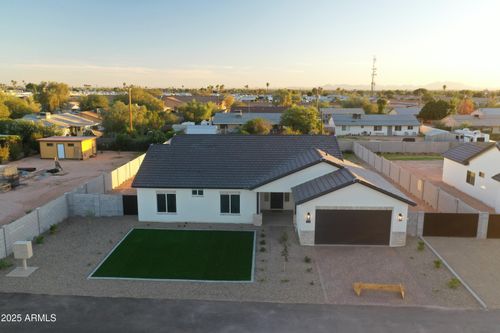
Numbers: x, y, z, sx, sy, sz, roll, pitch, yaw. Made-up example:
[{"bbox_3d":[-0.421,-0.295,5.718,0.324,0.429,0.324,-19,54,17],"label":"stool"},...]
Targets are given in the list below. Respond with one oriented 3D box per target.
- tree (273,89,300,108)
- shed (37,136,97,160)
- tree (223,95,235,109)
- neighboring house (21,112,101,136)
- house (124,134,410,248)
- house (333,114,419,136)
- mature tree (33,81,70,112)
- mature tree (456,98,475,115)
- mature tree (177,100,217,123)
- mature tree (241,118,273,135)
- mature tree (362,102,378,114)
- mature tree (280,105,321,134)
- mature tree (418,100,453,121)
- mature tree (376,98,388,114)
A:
[{"bbox_3d":[14.753,-26.482,157.867,11.372,9.558,10.803,1,11,2],"label":"tree"},{"bbox_3d":[-27.135,-2.919,58.367,6.700,2.900,5.000,1,11,5],"label":"shed"},{"bbox_3d":[-8.181,-23.206,148.632,4.570,7.390,4.570,0,11,2],"label":"tree"},{"bbox_3d":[-43.026,-9.809,89.087,16.430,4.400,12.000,0,11,2],"label":"neighboring house"},{"bbox_3d":[1.063,0.524,33.941,19.300,5.700,19.000,0,11,2],"label":"house"},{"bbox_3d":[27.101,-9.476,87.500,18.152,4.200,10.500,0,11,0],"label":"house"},{"bbox_3d":[-59.754,-19.675,118.218,11.140,12.360,11.140,0,11,2],"label":"mature tree"},{"bbox_3d":[68.332,-17.992,123.821,5.575,6.919,5.296,1,11,2],"label":"mature tree"},{"bbox_3d":[-14.134,-14.257,104.255,10.460,6.534,9.937,1,11,2],"label":"mature tree"},{"bbox_3d":[1.335,-7.289,76.061,6.066,4.188,5.763,1,11,2],"label":"mature tree"},{"bbox_3d":[37.633,-17.114,121.968,5.000,5.870,5.000,0,11,2],"label":"mature tree"},{"bbox_3d":[10.062,-8.953,78.506,7.910,6.860,7.910,0,11,2],"label":"mature tree"},{"bbox_3d":[50.167,-14.560,106.169,8.467,7.001,8.044,1,11,2],"label":"mature tree"},{"bbox_3d":[39.267,-16.603,115.901,3.560,7.240,3.560,0,11,2],"label":"mature tree"}]

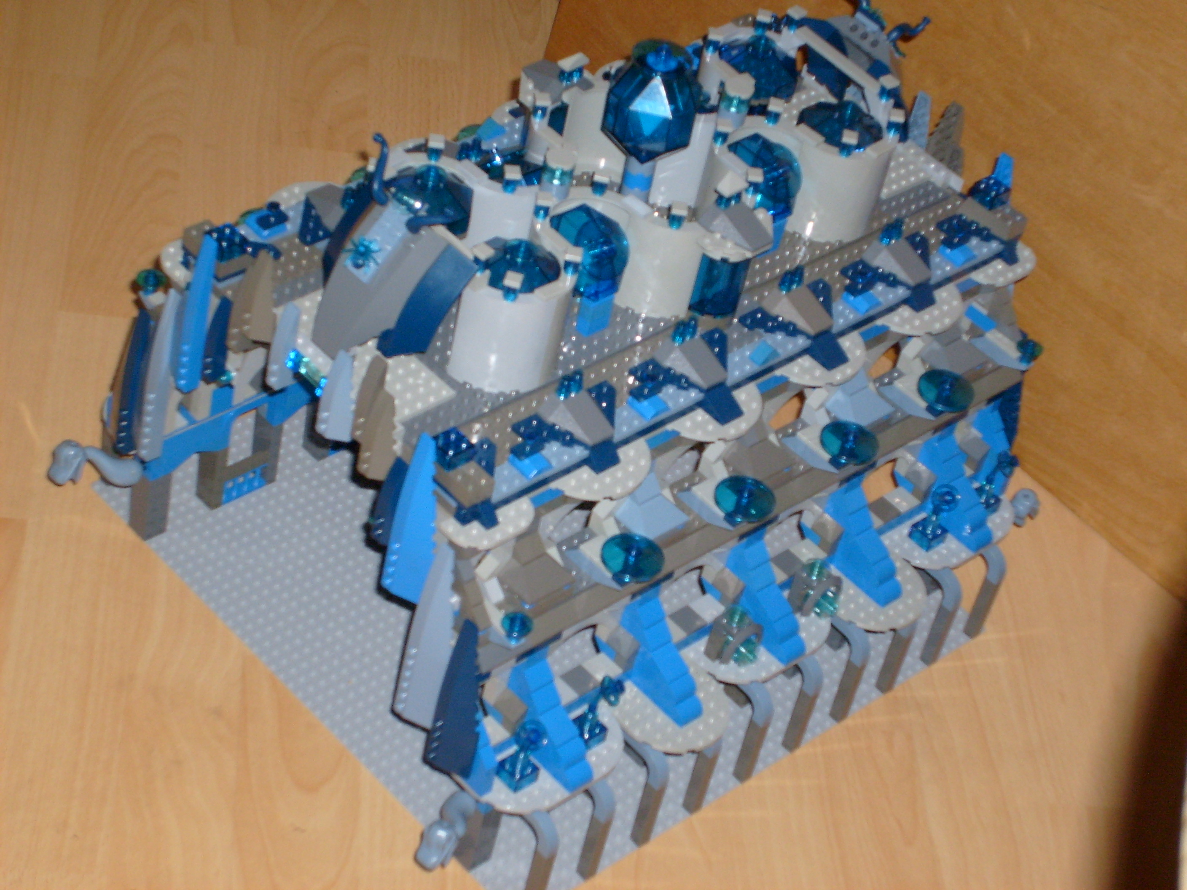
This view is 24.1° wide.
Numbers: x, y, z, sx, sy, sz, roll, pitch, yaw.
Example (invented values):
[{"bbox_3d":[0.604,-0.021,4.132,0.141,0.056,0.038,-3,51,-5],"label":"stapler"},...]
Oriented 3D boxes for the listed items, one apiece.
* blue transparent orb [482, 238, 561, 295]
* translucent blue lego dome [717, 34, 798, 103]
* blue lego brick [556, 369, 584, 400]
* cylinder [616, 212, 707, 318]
[{"bbox_3d":[-0.038,-0.091,1.362,0.040,0.016,0.040,8,42,-7],"label":"blue transparent orb"},{"bbox_3d":[0.093,-0.208,1.529,0.041,0.018,0.041,-26,55,-36],"label":"translucent blue lego dome"},{"bbox_3d":[-0.011,-0.028,1.370,0.016,0.011,0.008,-26,55,-36],"label":"blue lego brick"},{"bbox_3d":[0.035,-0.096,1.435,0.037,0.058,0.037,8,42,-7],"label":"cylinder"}]

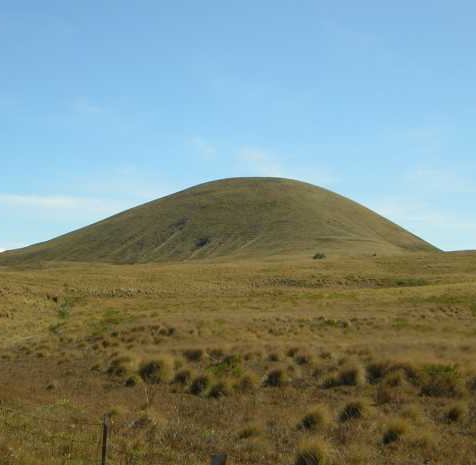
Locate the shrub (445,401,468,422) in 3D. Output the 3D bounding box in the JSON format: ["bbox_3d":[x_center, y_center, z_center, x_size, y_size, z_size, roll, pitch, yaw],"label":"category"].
[{"bbox_3d":[6.189,5.122,27.524,0.607,0.529,0.571,0,-2,0],"label":"shrub"}]

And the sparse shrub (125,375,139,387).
[{"bbox_3d":[-3.878,5.389,35.219,0.494,0.406,0.467,0,-2,0],"label":"sparse shrub"}]

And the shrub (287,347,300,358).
[{"bbox_3d":[2.618,5.660,45.616,0.660,0.538,0.558,0,-2,0],"label":"shrub"}]

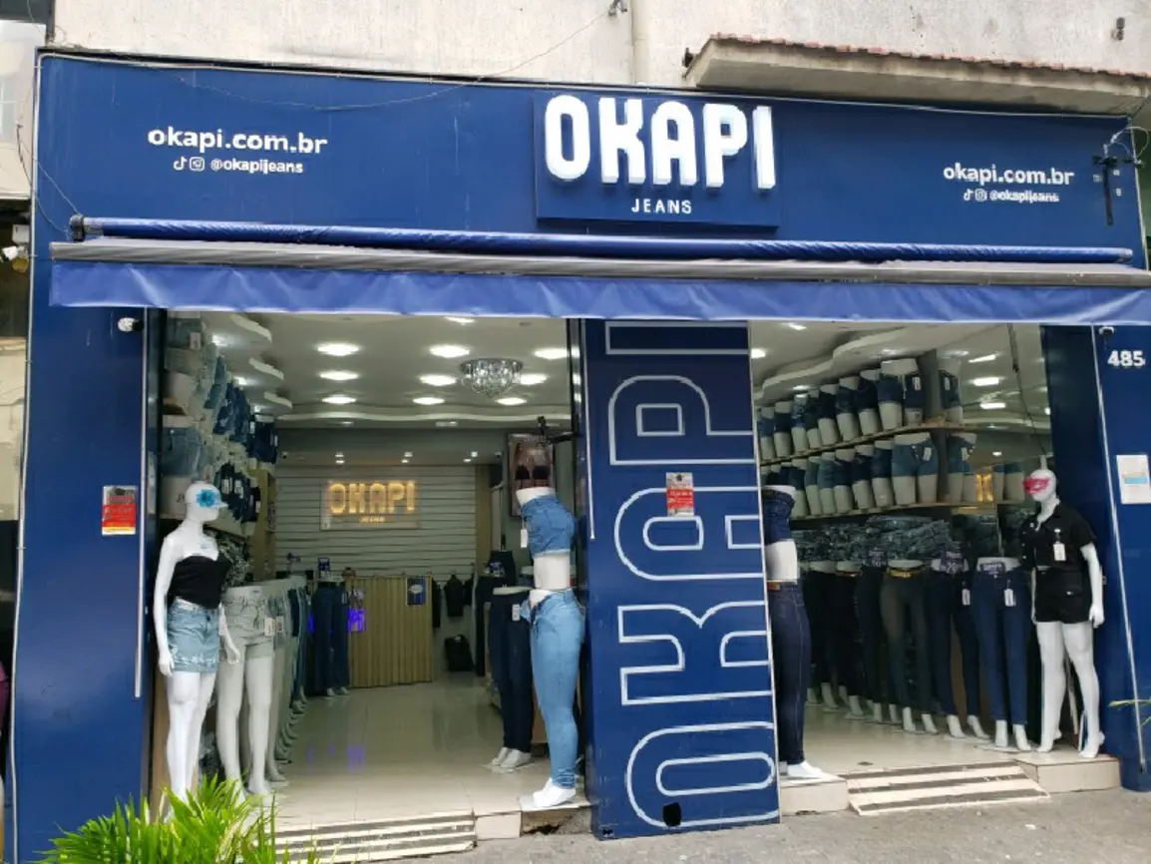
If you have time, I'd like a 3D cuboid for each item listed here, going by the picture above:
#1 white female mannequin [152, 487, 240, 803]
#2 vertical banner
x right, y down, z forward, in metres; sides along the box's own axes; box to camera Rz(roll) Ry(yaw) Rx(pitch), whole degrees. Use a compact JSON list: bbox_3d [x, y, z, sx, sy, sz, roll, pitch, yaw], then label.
[{"bbox_3d":[-2.060,1.168,4.761,0.320,1.790,0.450,-5,-7,23],"label":"white female mannequin"},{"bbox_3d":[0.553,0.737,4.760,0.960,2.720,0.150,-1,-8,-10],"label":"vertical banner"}]

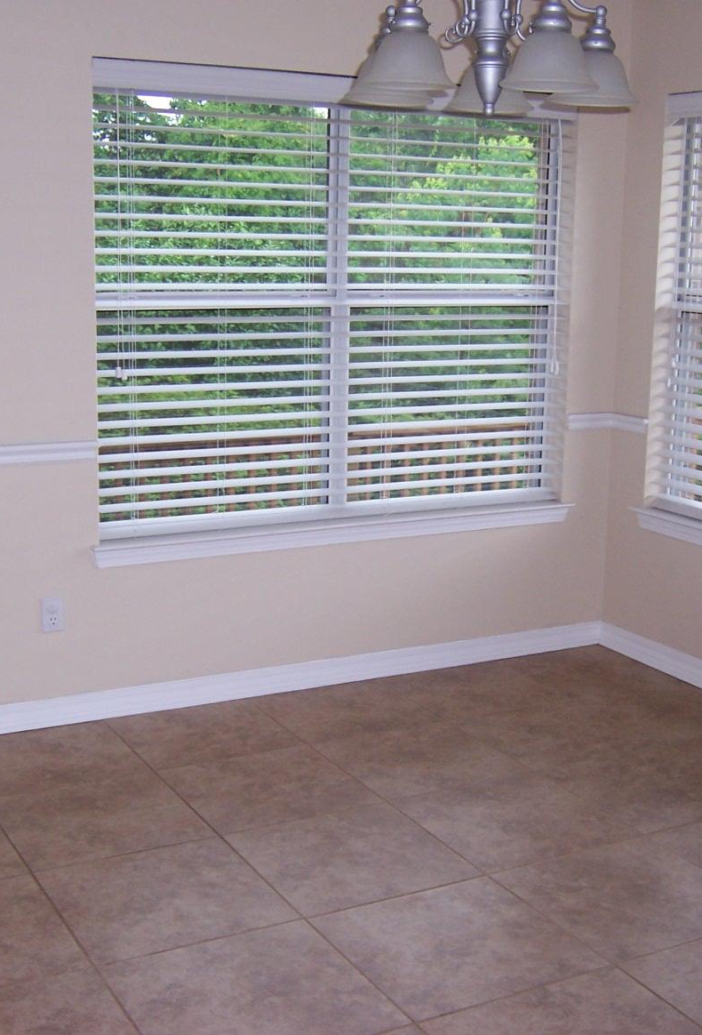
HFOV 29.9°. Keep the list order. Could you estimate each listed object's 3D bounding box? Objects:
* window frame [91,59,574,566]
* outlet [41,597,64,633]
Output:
[{"bbox_3d":[-0.015,-0.705,4.575,1.816,1.423,0.060,-5,13,-28],"label":"window frame"},{"bbox_3d":[-0.950,0.311,4.195,0.071,0.115,0.009,-5,13,-28],"label":"outlet"}]

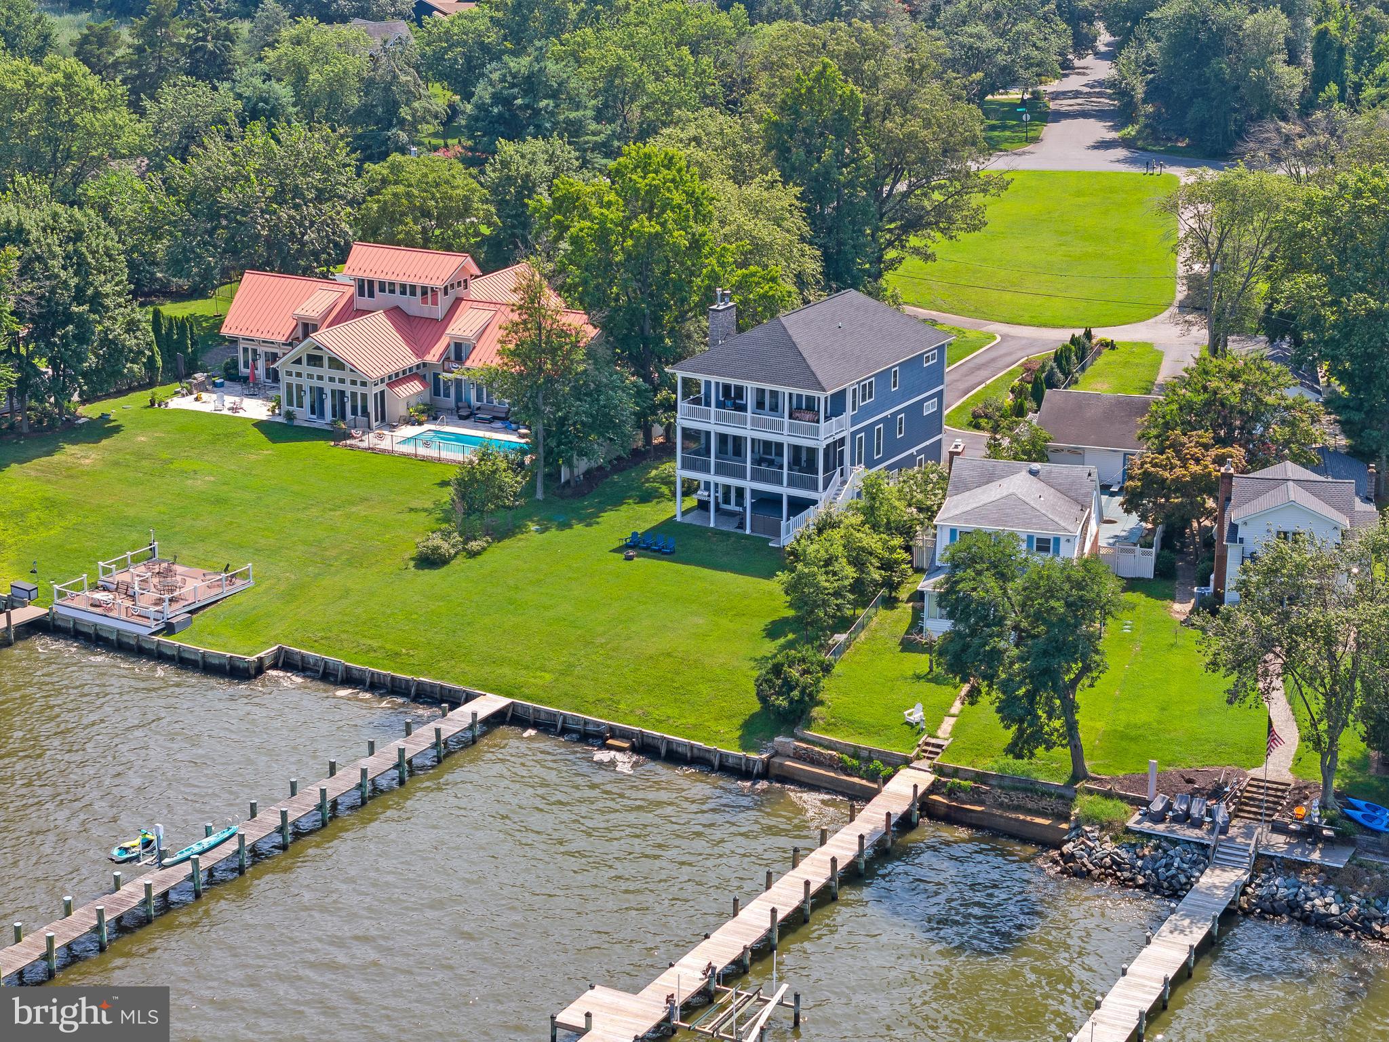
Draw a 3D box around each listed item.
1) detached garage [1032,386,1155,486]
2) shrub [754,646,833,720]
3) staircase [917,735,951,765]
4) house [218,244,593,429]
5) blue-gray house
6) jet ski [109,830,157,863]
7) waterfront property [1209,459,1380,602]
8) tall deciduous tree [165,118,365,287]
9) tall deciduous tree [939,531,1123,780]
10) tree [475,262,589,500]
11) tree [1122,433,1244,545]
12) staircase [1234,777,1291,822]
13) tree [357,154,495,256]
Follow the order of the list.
[{"bbox_3d":[26.105,-5.835,178.370,8.000,4.500,9.400,5,17,15],"label":"detached garage"},{"bbox_3d":[4.900,7.899,138.624,3.800,3.400,3.600,0,17,0],"label":"shrub"},{"bbox_3d":[11.401,10.991,134.479,1.300,0.760,1.700,8,18,25],"label":"staircase"},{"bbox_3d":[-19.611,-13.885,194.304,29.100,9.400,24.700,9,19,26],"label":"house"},{"bbox_3d":[7.065,-7.100,166.485,10.800,12.400,17.100,10,19,29],"label":"blue-gray house"},{"bbox_3d":[-24.615,14.229,123.595,1.080,1.000,2.550,16,23,42],"label":"jet ski"},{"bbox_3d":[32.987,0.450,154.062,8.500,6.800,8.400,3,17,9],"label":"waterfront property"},{"bbox_3d":[-35.076,-26.238,230.126,16.000,12.533,15.000,0,17,0],"label":"tall deciduous tree"},{"bbox_3d":[14.870,6.696,126.359,8.600,12.300,9.000,6,18,19],"label":"tall deciduous tree"},{"bbox_3d":[-9.585,-8.317,167.814,6.800,14.516,6.600,0,17,0],"label":"tree"},{"bbox_3d":[27.114,-1.486,157.172,6.800,7.035,6.600,0,17,0],"label":"tree"},{"bbox_3d":[25.532,12.507,126.319,1.850,1.080,2.450,9,19,27],"label":"staircase"},{"bbox_3d":[-21.719,-24.578,228.527,11.400,10.310,11.000,0,17,0],"label":"tree"}]

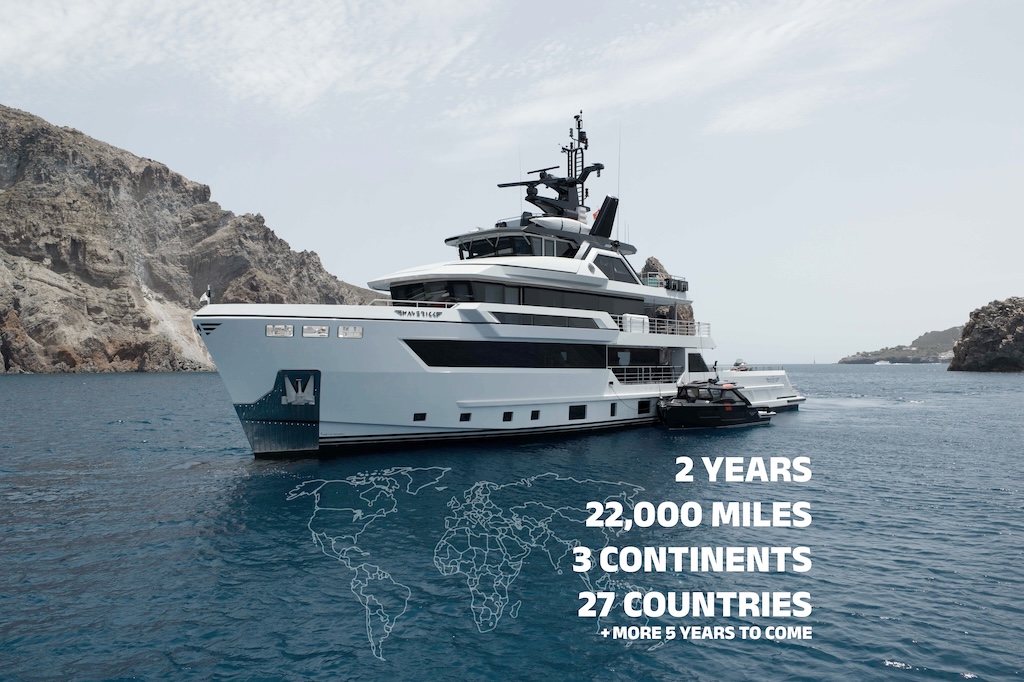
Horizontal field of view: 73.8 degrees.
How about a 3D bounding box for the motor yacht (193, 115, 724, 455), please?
[{"bbox_3d":[4.116,-4.303,39.824,9.000,18.400,44.000,-2,-3,44],"label":"motor yacht"}]

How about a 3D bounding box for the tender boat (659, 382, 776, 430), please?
[{"bbox_3d":[11.466,3.677,38.840,8.500,2.750,2.800,1,-2,-35],"label":"tender boat"}]

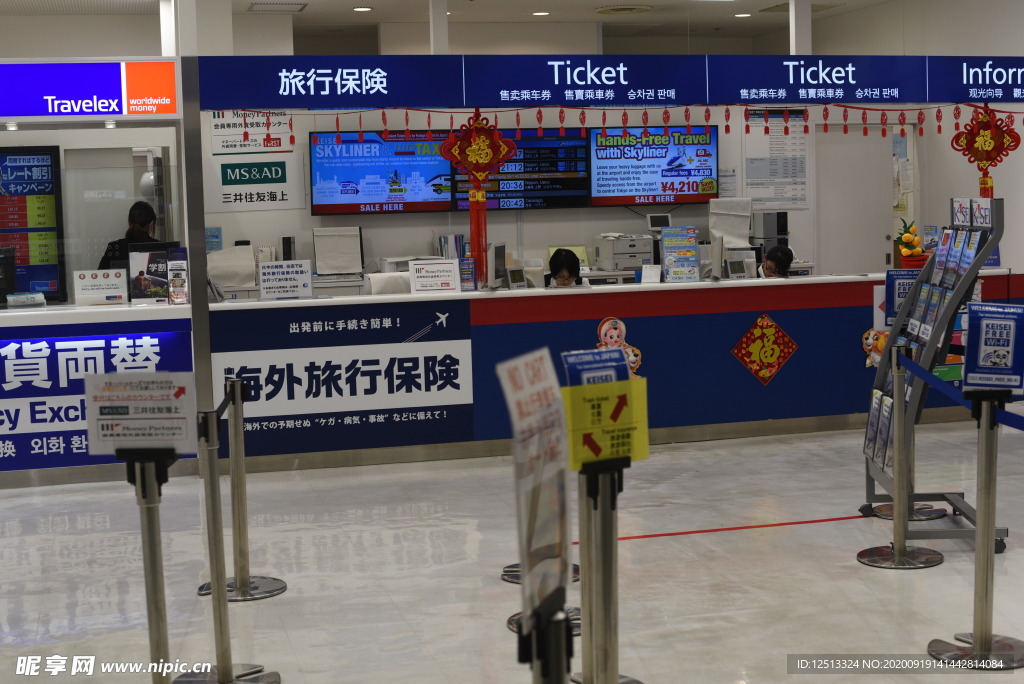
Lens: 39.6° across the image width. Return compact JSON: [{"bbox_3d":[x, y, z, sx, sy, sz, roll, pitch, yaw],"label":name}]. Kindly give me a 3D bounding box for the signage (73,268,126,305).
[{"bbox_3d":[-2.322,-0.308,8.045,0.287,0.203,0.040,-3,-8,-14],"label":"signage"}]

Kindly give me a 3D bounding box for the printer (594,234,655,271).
[{"bbox_3d":[0.826,-0.656,10.572,0.348,0.237,0.380,-3,6,-14],"label":"printer"}]

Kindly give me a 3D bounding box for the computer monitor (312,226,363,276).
[{"bbox_3d":[-1.244,-0.652,10.174,0.350,0.360,0.100,-3,-7,-14],"label":"computer monitor"}]

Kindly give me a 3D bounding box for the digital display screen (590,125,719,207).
[{"bbox_3d":[1.068,-1.324,10.729,1.031,0.596,0.080,-3,6,-14],"label":"digital display screen"}]

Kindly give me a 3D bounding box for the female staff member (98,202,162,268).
[{"bbox_3d":[-2.415,-0.136,9.252,0.430,1.545,0.290,2,7,30],"label":"female staff member"}]

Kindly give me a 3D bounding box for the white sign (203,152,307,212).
[{"bbox_3d":[-1.813,-1.122,10.019,0.716,0.403,0.025,-3,6,-14],"label":"white sign"}]

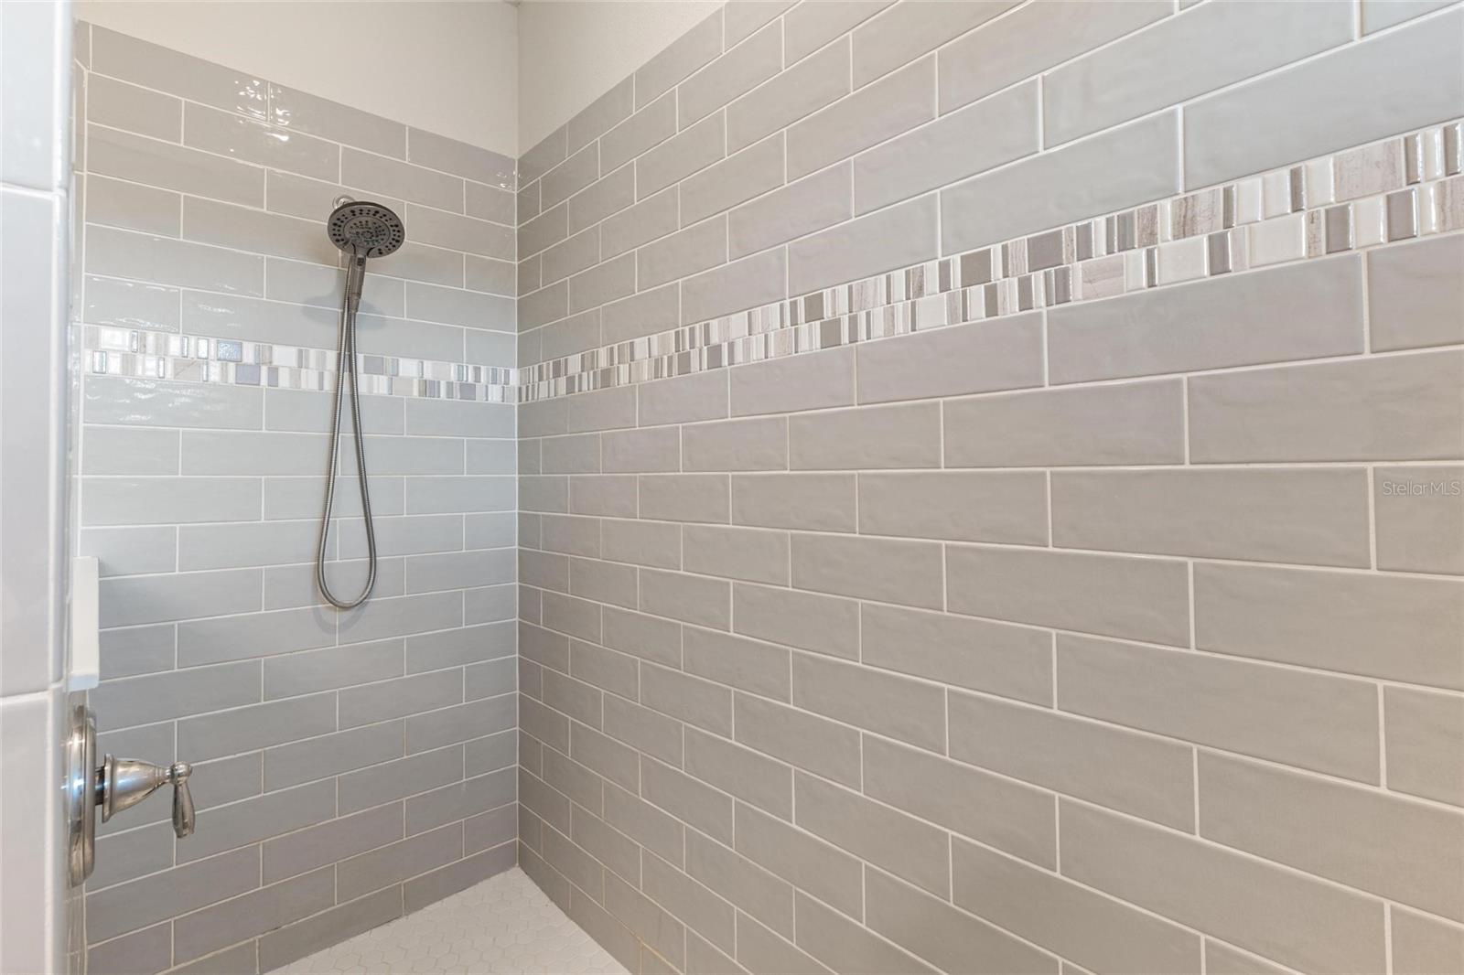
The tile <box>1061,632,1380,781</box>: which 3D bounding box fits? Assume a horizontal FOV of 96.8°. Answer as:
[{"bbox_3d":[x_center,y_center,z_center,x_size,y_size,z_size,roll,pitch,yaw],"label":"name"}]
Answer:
[{"bbox_3d":[0.533,0.242,0.748,0.010,0.102,0.302,1,-1,-44],"label":"tile"}]

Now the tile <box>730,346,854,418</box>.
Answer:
[{"bbox_3d":[0.103,-0.185,1.186,0.010,0.100,0.300,1,-1,-44],"label":"tile"}]

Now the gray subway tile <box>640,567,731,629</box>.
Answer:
[{"bbox_3d":[-0.103,0.232,1.393,0.009,0.101,0.299,0,0,-45],"label":"gray subway tile"}]

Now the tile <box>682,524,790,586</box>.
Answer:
[{"bbox_3d":[0.003,0.132,1.292,0.010,0.102,0.302,1,-1,-44],"label":"tile"}]

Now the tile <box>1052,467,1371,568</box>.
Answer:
[{"bbox_3d":[0.530,0.029,0.753,0.010,0.102,0.302,1,-1,-44],"label":"tile"}]

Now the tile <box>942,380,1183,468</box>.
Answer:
[{"bbox_3d":[0.425,-0.077,0.864,0.009,0.101,0.299,0,0,-45],"label":"tile"}]

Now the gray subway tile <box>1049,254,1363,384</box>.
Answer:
[{"bbox_3d":[0.528,-0.183,0.758,0.010,0.102,0.302,1,-1,-44],"label":"gray subway tile"}]

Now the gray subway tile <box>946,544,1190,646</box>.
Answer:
[{"bbox_3d":[0.424,0.134,0.854,0.010,0.100,0.300,1,-1,-44],"label":"gray subway tile"}]

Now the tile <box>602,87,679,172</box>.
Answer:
[{"bbox_3d":[-0.215,-0.814,1.507,0.009,0.101,0.299,0,0,-45],"label":"tile"}]

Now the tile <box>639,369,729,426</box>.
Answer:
[{"bbox_3d":[-0.107,-0.189,1.398,0.009,0.101,0.299,0,0,-45],"label":"tile"}]

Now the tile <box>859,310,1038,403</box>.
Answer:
[{"bbox_3d":[0.314,-0.186,0.976,0.009,0.101,0.299,0,0,-45],"label":"tile"}]

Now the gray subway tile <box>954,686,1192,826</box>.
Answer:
[{"bbox_3d":[0.428,0.347,0.854,0.010,0.102,0.302,1,-1,-44],"label":"gray subway tile"}]

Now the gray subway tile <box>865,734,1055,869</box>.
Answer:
[{"bbox_3d":[0.321,0.450,0.956,0.010,0.100,0.300,1,-1,-44],"label":"gray subway tile"}]

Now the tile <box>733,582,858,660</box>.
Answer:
[{"bbox_3d":[0.108,0.237,1.176,0.010,0.100,0.300,1,-1,-44],"label":"tile"}]

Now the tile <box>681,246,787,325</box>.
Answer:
[{"bbox_3d":[-0.002,-0.393,1.292,0.009,0.101,0.299,0,0,-45],"label":"tile"}]

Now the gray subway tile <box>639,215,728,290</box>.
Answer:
[{"bbox_3d":[-0.110,-0.497,1.401,0.009,0.101,0.299,0,0,-45],"label":"gray subway tile"}]

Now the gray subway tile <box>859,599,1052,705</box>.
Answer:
[{"bbox_3d":[0.321,0.240,0.965,0.010,0.102,0.302,1,-1,-44],"label":"gray subway tile"}]

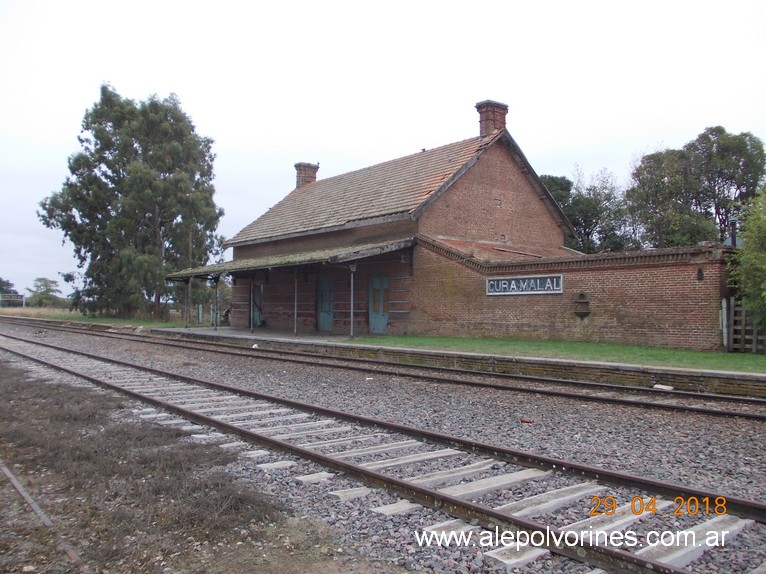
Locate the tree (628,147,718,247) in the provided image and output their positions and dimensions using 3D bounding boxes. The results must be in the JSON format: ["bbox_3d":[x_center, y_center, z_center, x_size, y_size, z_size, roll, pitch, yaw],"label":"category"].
[{"bbox_3d":[20.887,-3.592,44.811,7.000,12.660,6.800,-1,-2,25],"label":"tree"}]

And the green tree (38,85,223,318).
[{"bbox_3d":[-24.459,-8.222,59.660,17.500,22.800,15.500,1,-2,-22],"label":"green tree"}]

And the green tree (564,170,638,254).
[{"bbox_3d":[16.428,-3.099,46.824,6.000,11.790,6.000,-1,-2,19],"label":"green tree"}]

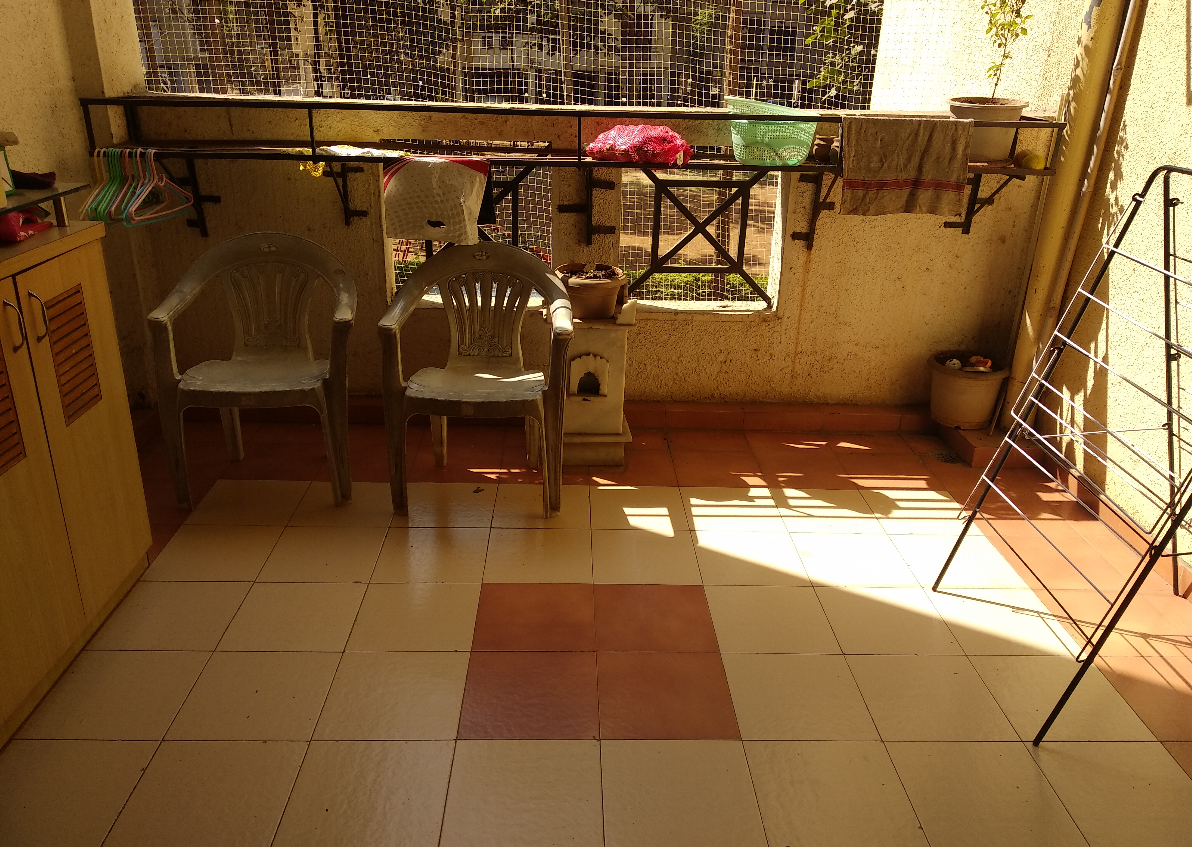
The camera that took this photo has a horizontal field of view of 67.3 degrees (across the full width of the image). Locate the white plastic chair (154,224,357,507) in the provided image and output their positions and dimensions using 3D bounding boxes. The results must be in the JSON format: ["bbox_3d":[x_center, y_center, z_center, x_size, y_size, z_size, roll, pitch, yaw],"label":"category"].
[{"bbox_3d":[-1.005,-0.176,2.824,0.570,0.785,0.520,-1,23,-8],"label":"white plastic chair"}]

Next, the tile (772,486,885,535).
[{"bbox_3d":[0.738,0.283,2.885,0.300,0.010,0.298,1,23,-2],"label":"tile"}]

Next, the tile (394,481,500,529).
[{"bbox_3d":[-0.477,0.266,2.861,0.305,0.010,0.305,1,22,-2],"label":"tile"}]

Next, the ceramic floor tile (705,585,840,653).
[{"bbox_3d":[0.454,0.512,2.339,0.305,0.010,0.305,1,22,-2],"label":"ceramic floor tile"}]

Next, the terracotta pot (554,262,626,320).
[{"bbox_3d":[-0.017,-0.449,3.076,0.247,0.152,0.247,1,22,-2],"label":"terracotta pot"}]

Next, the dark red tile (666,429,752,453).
[{"bbox_3d":[0.421,0.070,3.373,0.300,0.010,0.185,1,23,-2],"label":"dark red tile"}]

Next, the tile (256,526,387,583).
[{"bbox_3d":[-0.780,0.382,2.611,0.306,0.012,0.306,1,22,-2],"label":"tile"}]

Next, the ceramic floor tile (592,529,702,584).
[{"bbox_3d":[0.141,0.389,2.588,0.300,0.010,0.298,1,23,-2],"label":"ceramic floor tile"}]

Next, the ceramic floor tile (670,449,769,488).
[{"bbox_3d":[0.429,0.167,3.190,0.302,0.010,0.302,1,22,-2],"label":"ceramic floor tile"}]

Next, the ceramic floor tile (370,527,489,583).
[{"bbox_3d":[-0.469,0.383,2.594,0.302,0.010,0.302,1,22,-2],"label":"ceramic floor tile"}]

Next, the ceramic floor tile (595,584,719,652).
[{"bbox_3d":[0.149,0.504,2.312,0.300,0.010,0.298,1,23,-2],"label":"ceramic floor tile"}]

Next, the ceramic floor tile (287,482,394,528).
[{"bbox_3d":[-0.782,0.263,2.865,0.302,0.010,0.302,1,22,-2],"label":"ceramic floor tile"}]

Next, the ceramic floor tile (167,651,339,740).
[{"bbox_3d":[-0.757,0.609,2.017,0.305,0.010,0.305,1,22,-2],"label":"ceramic floor tile"}]

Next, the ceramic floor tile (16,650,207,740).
[{"bbox_3d":[-1.054,0.599,1.993,0.300,0.010,0.298,1,23,-2],"label":"ceramic floor tile"}]

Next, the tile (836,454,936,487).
[{"bbox_3d":[1.051,0.179,3.245,0.306,0.012,0.306,1,22,-2],"label":"tile"}]

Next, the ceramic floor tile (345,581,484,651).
[{"bbox_3d":[-0.460,0.498,2.306,0.305,0.010,0.305,1,22,-2],"label":"ceramic floor tile"}]

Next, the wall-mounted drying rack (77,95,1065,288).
[{"bbox_3d":[-0.057,-0.830,3.106,3.166,0.500,0.329,1,22,-2],"label":"wall-mounted drying rack"}]

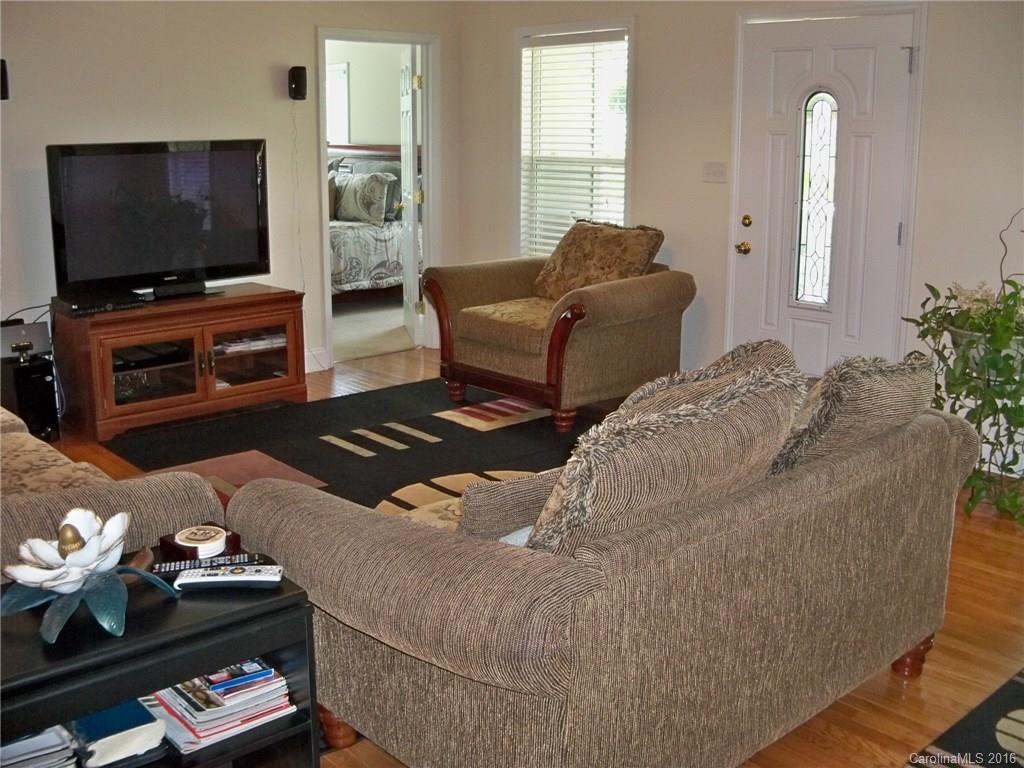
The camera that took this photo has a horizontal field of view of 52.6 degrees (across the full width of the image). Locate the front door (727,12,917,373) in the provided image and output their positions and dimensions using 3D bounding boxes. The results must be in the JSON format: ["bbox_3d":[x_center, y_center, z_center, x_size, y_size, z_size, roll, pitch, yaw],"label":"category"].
[{"bbox_3d":[1.550,-0.806,5.248,0.060,2.030,0.940,-13,19,-42],"label":"front door"}]

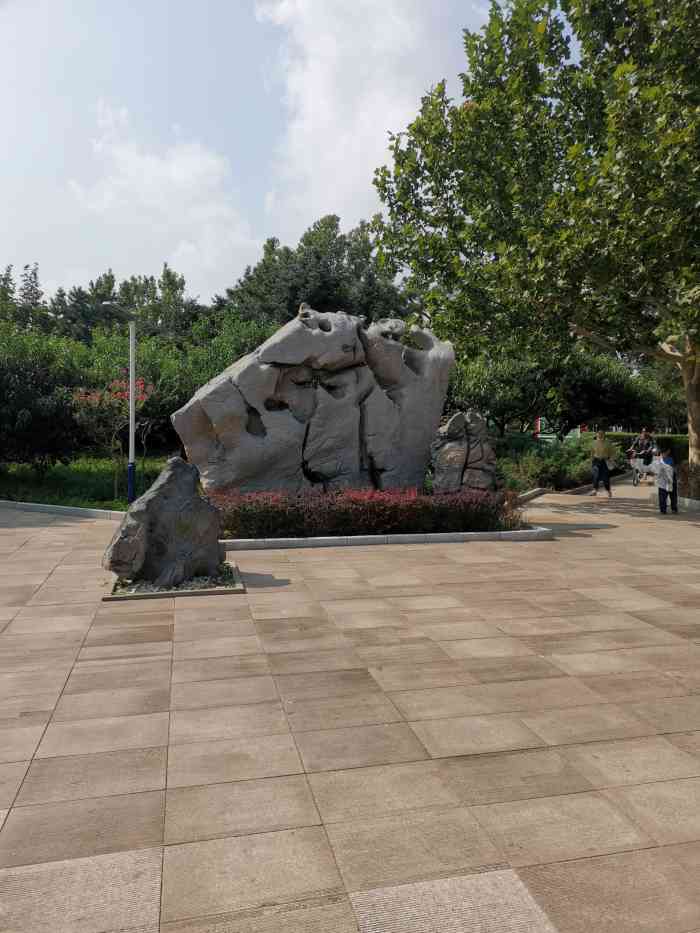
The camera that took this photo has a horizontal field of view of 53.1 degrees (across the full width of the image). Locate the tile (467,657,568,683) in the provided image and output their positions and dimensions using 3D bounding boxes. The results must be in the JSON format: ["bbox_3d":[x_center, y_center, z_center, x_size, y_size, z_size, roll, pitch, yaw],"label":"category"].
[{"bbox_3d":[1.050,1.332,4.539,0.607,0.040,0.406,0,4,-13],"label":"tile"}]

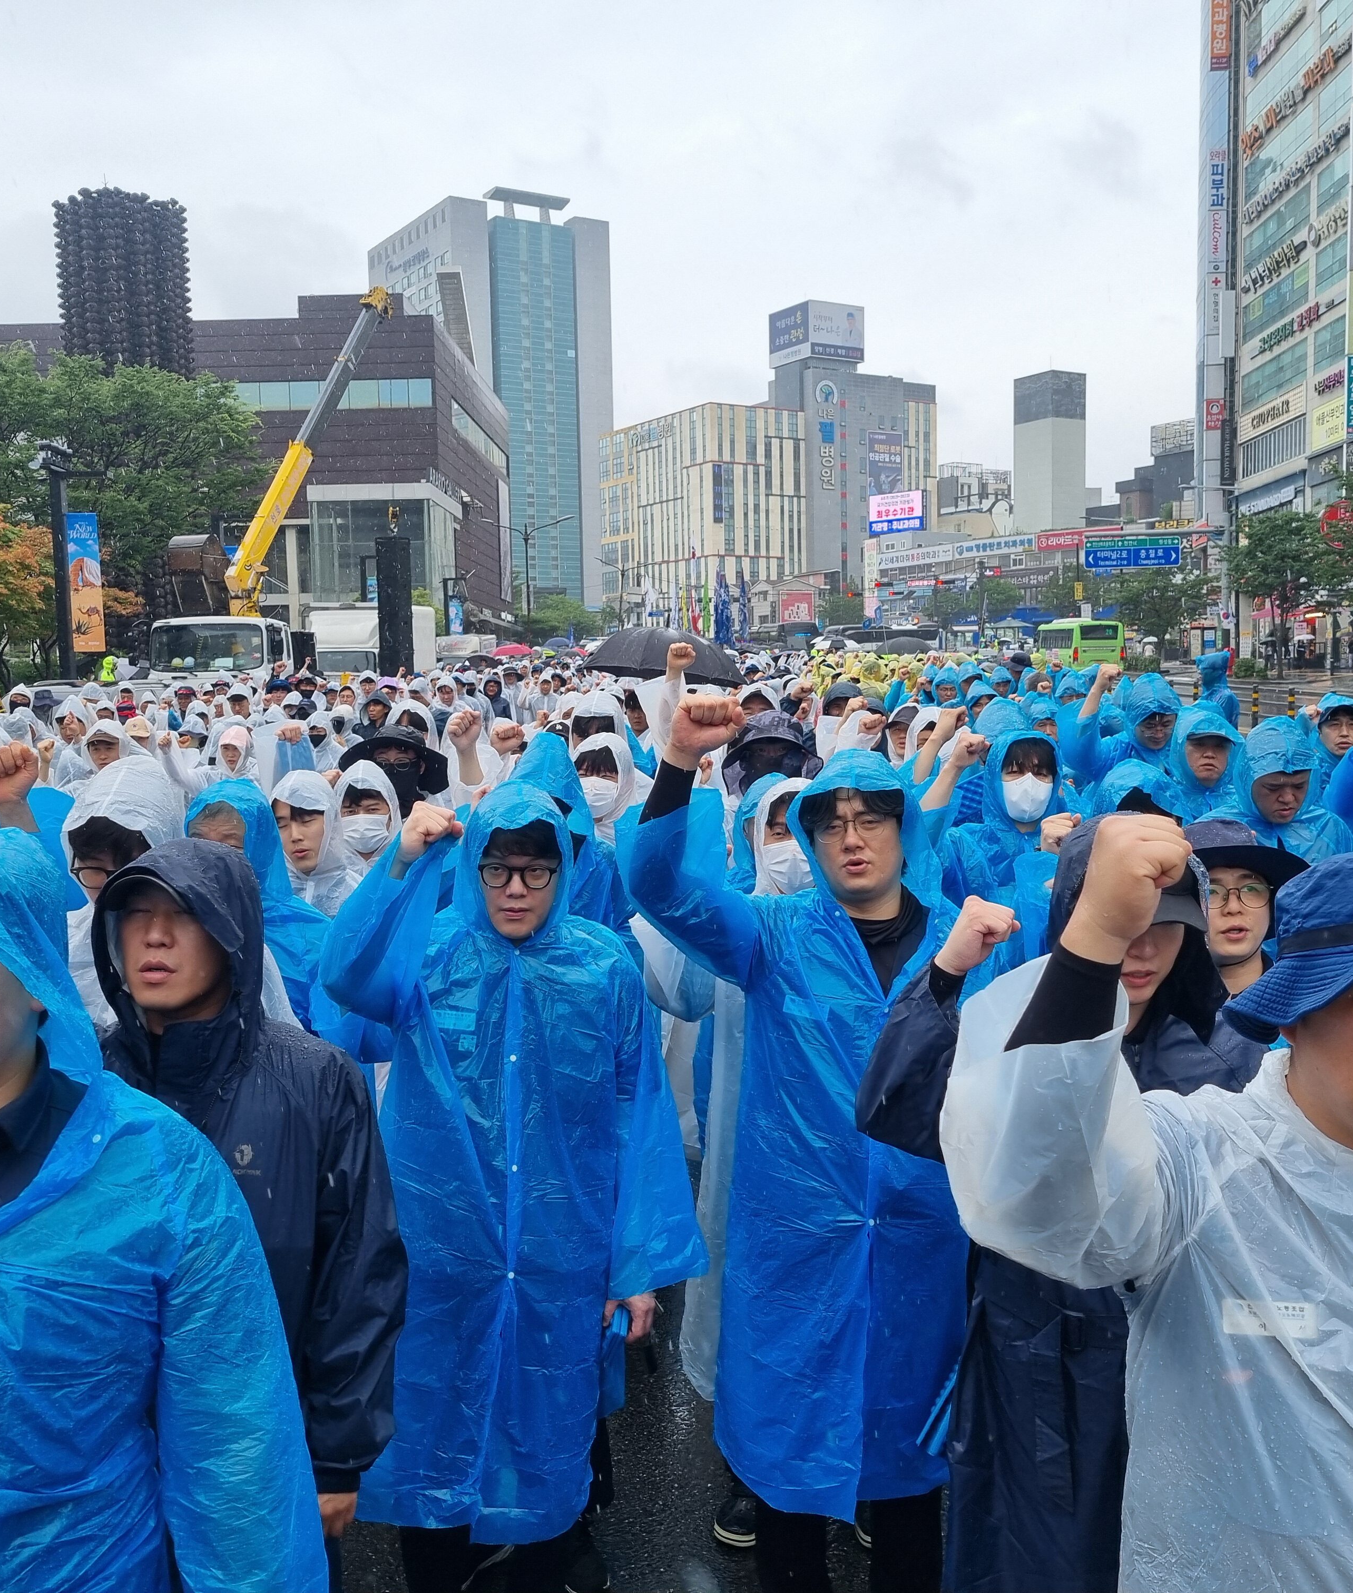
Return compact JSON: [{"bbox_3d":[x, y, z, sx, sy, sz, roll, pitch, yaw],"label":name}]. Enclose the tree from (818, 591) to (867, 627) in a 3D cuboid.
[{"bbox_3d":[13.565,-13.597,129.889,4.300,6.400,4.200,-1,5,0],"label":"tree"}]

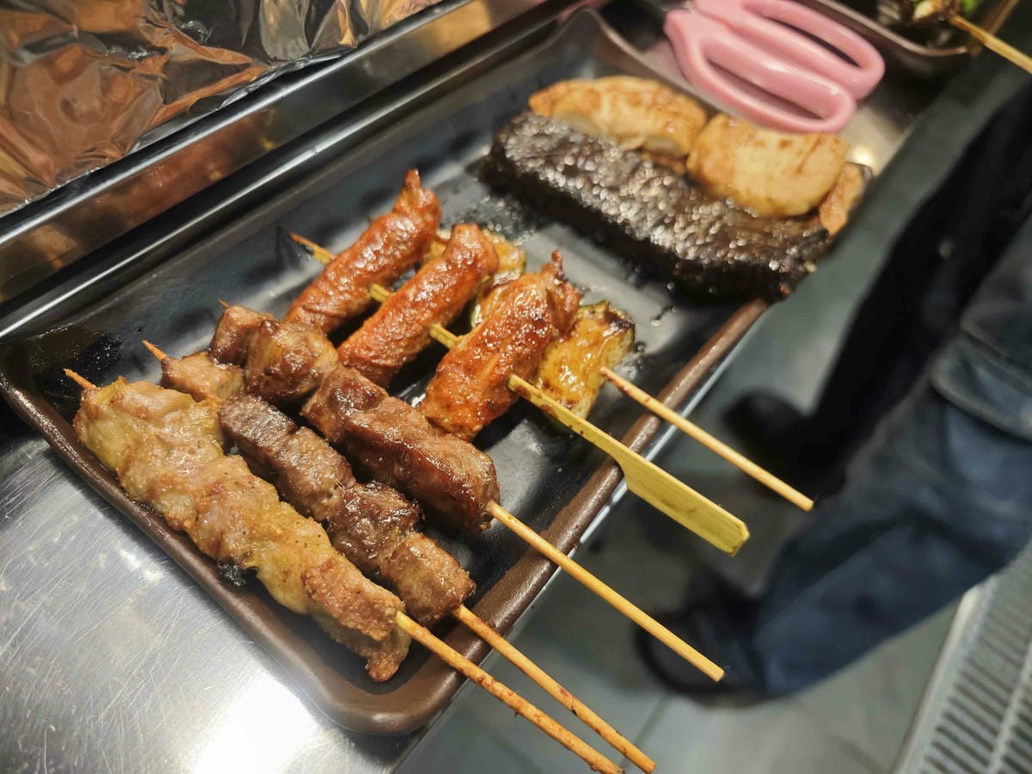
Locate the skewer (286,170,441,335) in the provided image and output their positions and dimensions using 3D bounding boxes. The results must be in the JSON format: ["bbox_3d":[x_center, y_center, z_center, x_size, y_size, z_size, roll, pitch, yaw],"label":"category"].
[{"bbox_3d":[-0.047,-0.044,0.221,0.017,0.017,0.068,27,57,7],"label":"skewer"}]

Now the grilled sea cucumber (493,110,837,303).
[{"bbox_3d":[0.050,-0.067,0.250,0.117,0.019,0.034,28,57,16],"label":"grilled sea cucumber"}]

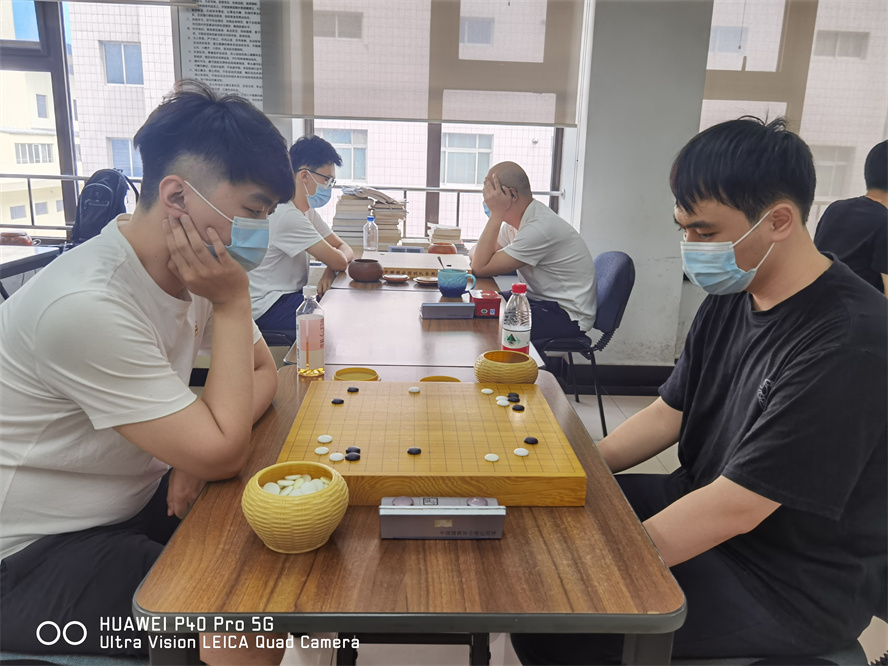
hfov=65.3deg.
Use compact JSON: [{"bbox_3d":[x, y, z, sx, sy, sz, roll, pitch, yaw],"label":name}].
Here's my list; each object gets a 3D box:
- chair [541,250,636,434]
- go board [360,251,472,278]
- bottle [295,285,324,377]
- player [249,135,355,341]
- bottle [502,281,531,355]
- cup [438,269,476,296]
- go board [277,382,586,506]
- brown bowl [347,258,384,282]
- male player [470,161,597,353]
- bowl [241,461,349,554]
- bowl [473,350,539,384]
[{"bbox_3d":[0.552,0.021,3.315,0.560,0.830,0.500,1,14,-3],"label":"chair"},{"bbox_3d":[-0.120,-0.296,3.036,0.458,0.044,0.420,2,14,0],"label":"go board"},{"bbox_3d":[-0.307,-0.007,1.583,0.062,0.200,0.062,1,14,-3],"label":"bottle"},{"bbox_3d":[-0.628,-0.223,3.166,0.640,1.310,0.480,1,14,-3],"label":"player"},{"bbox_3d":[0.170,-0.005,1.595,0.065,0.217,0.065,1,14,-3],"label":"bottle"},{"bbox_3d":[0.047,-0.179,2.511,0.138,0.090,0.106,1,14,-3],"label":"cup"},{"bbox_3d":[-0.028,0.177,1.208,0.455,0.048,0.418,1,14,-3],"label":"go board"},{"bbox_3d":[-0.308,-0.249,2.761,0.139,0.080,0.139,1,14,-3],"label":"brown bowl"},{"bbox_3d":[0.400,-0.161,3.219,0.660,1.220,0.500,1,14,-3],"label":"male player"},{"bbox_3d":[-0.194,0.231,0.906,0.137,0.084,0.137,1,14,-3],"label":"bowl"},{"bbox_3d":[0.135,0.090,1.490,0.137,0.084,0.137,2,14,0],"label":"bowl"}]

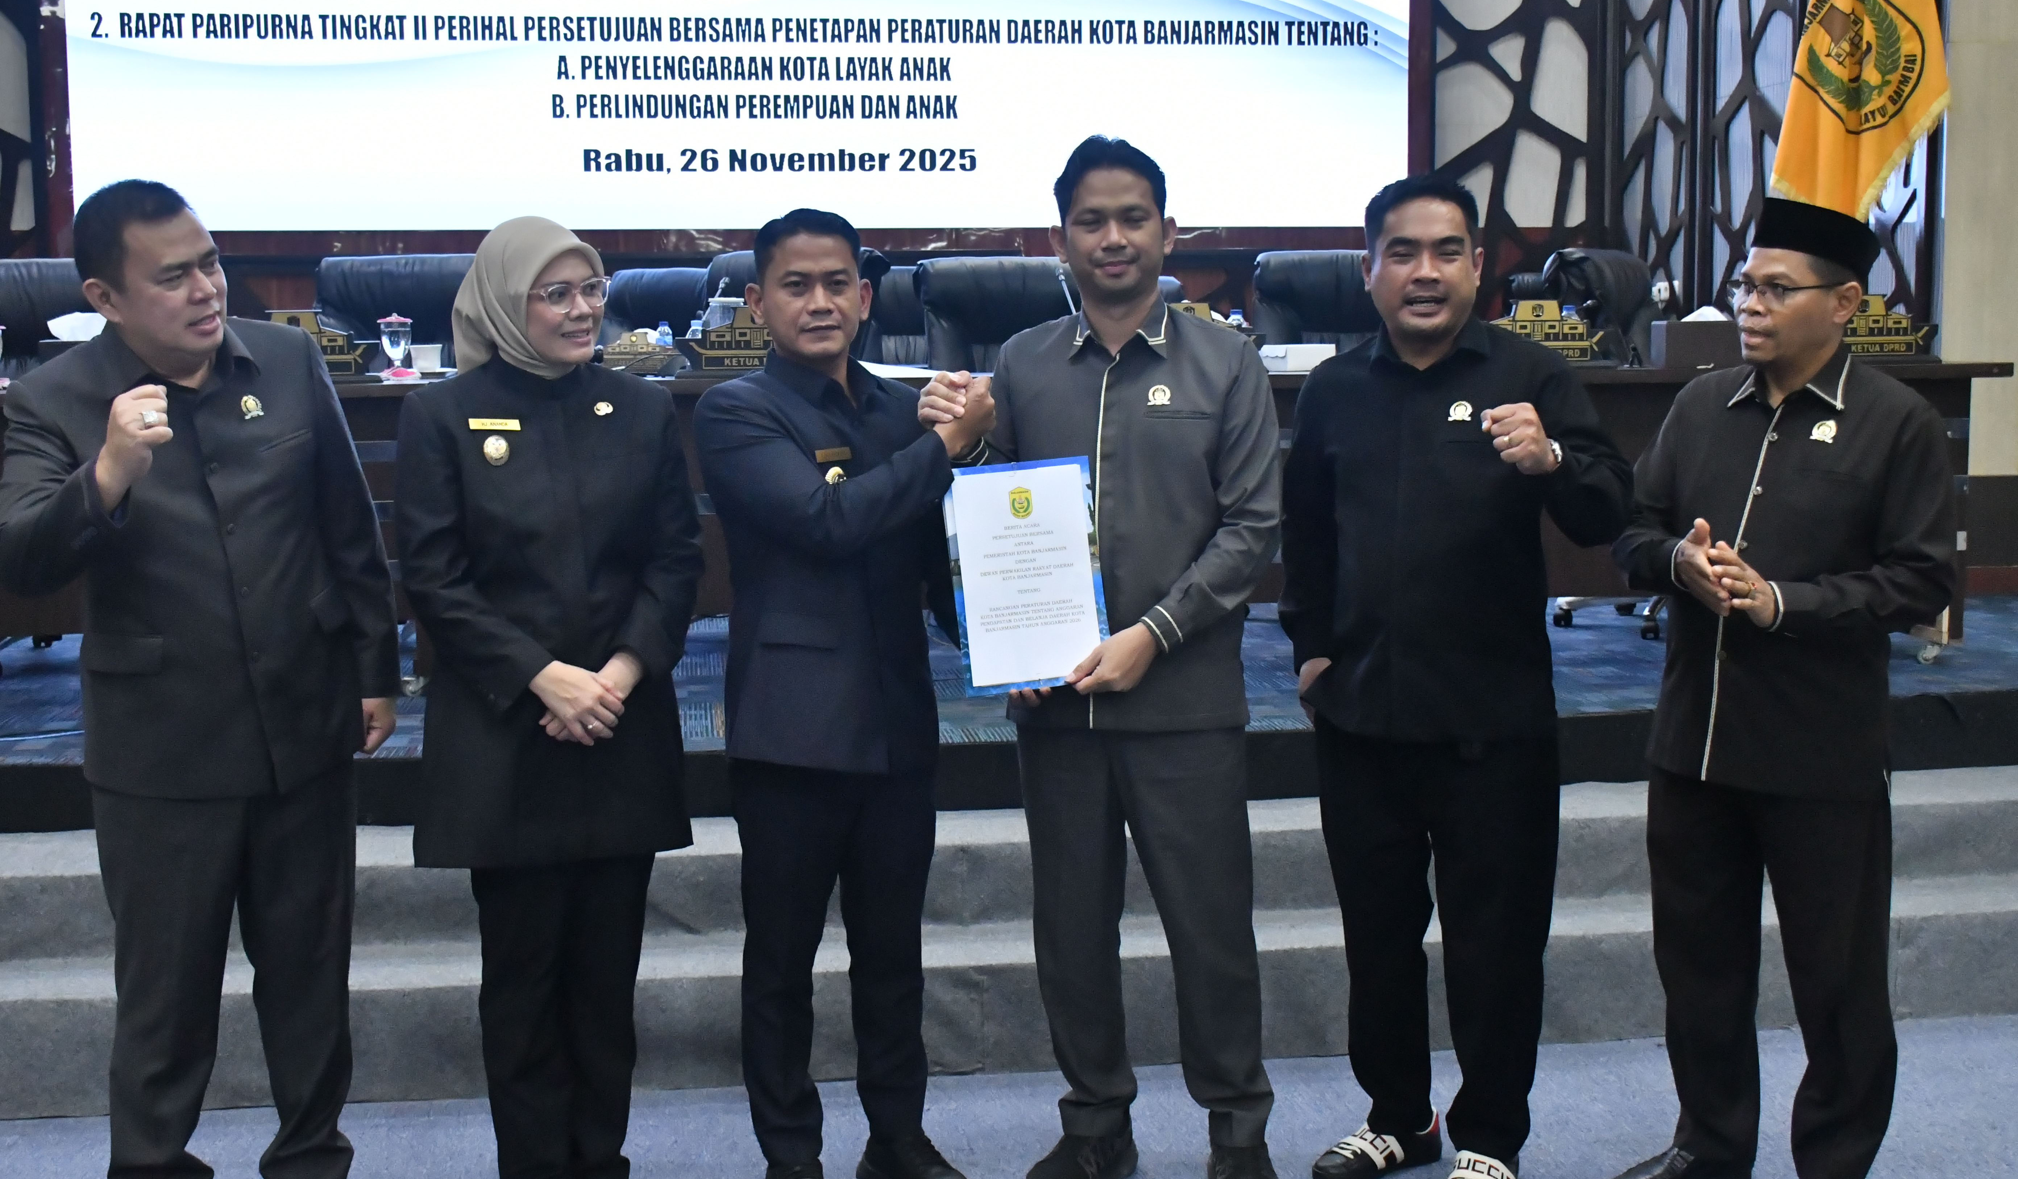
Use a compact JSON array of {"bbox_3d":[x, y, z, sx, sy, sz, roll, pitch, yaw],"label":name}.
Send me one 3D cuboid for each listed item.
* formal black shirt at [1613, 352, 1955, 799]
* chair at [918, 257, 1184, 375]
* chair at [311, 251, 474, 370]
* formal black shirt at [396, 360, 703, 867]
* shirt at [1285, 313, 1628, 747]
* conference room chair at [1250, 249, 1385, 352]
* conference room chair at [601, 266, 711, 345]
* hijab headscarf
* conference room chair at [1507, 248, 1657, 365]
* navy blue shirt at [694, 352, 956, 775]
[{"bbox_3d":[1.221,-0.019,3.536,0.500,0.709,0.430,5,8,43],"label":"formal black shirt"},{"bbox_3d":[-0.003,-0.435,6.910,0.650,1.170,0.680,-1,6,-8],"label":"chair"},{"bbox_3d":[-1.837,-0.404,6.740,0.650,1.180,0.680,-1,6,-6],"label":"chair"},{"bbox_3d":[-0.711,0.041,3.476,0.470,0.791,0.360,-2,6,-14],"label":"formal black shirt"},{"bbox_3d":[0.727,-0.094,3.646,0.540,0.689,0.380,2,6,27],"label":"shirt"},{"bbox_3d":[1.063,-0.459,6.989,0.650,1.180,0.680,-1,6,-5],"label":"conference room chair"},{"bbox_3d":[-1.067,-0.480,7.487,0.650,1.170,0.680,-1,6,-5],"label":"conference room chair"},{"bbox_3d":[-0.742,-0.450,3.459,0.200,0.251,0.250,-6,7,-42],"label":"hijab headscarf"},{"bbox_3d":[1.945,-0.473,7.039,0.680,1.180,0.650,5,8,44],"label":"conference room chair"},{"bbox_3d":[-0.292,-0.038,3.563,0.450,0.676,0.380,-4,6,-30],"label":"navy blue shirt"}]

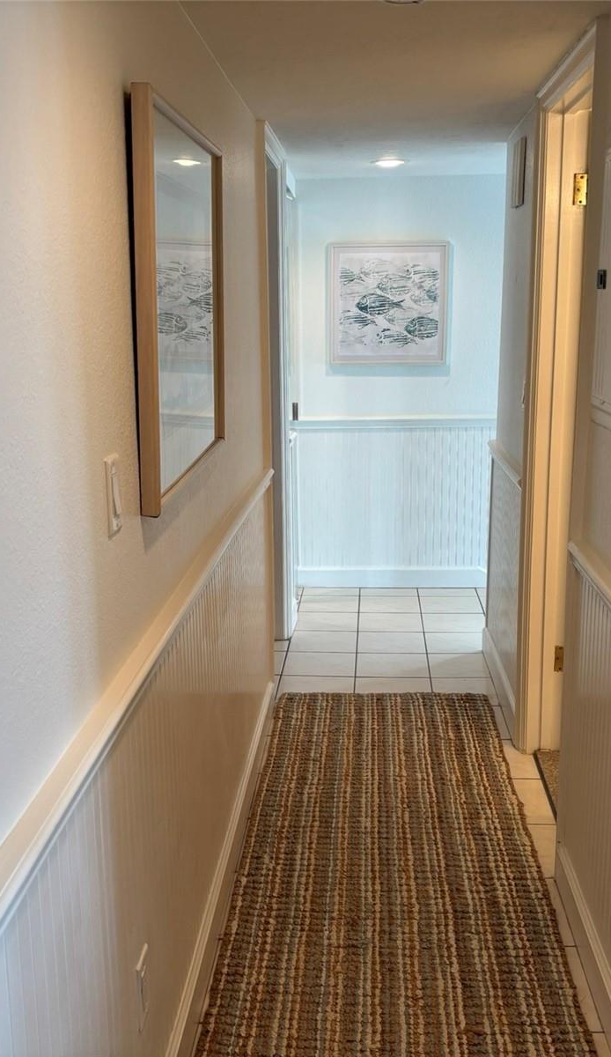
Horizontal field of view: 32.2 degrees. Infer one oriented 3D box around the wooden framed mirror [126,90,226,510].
[{"bbox_3d":[-0.243,-0.458,2.187,0.044,0.700,0.859,0,12,3],"label":"wooden framed mirror"}]

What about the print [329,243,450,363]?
[{"bbox_3d":[0.426,-1.141,5.385,0.607,0.609,0.037,0,12,3],"label":"print"}]

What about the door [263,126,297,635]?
[{"bbox_3d":[-0.128,-0.481,4.426,0.084,2.095,0.835,0,12,3],"label":"door"}]

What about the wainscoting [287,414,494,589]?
[{"bbox_3d":[0.471,-0.119,5.585,1.058,0.908,0.051,0,12,3],"label":"wainscoting"}]

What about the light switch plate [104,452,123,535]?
[{"bbox_3d":[-0.294,-0.052,1.619,0.010,0.114,0.076,0,12,3],"label":"light switch plate"}]

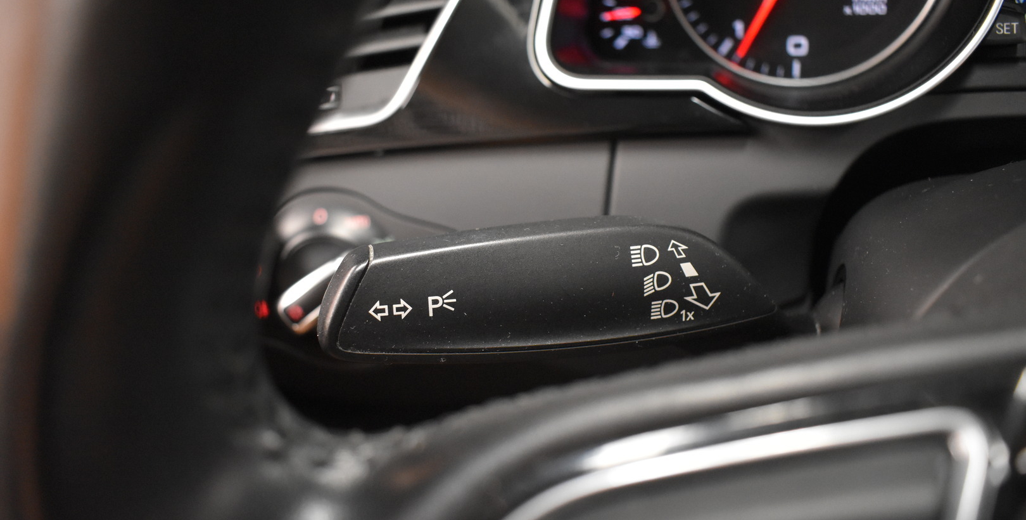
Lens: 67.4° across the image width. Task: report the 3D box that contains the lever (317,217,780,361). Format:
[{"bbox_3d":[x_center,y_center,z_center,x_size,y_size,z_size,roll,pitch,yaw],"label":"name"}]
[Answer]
[{"bbox_3d":[0.008,0.007,0.195,0.115,0.032,0.024,-4,-3,0],"label":"lever"}]

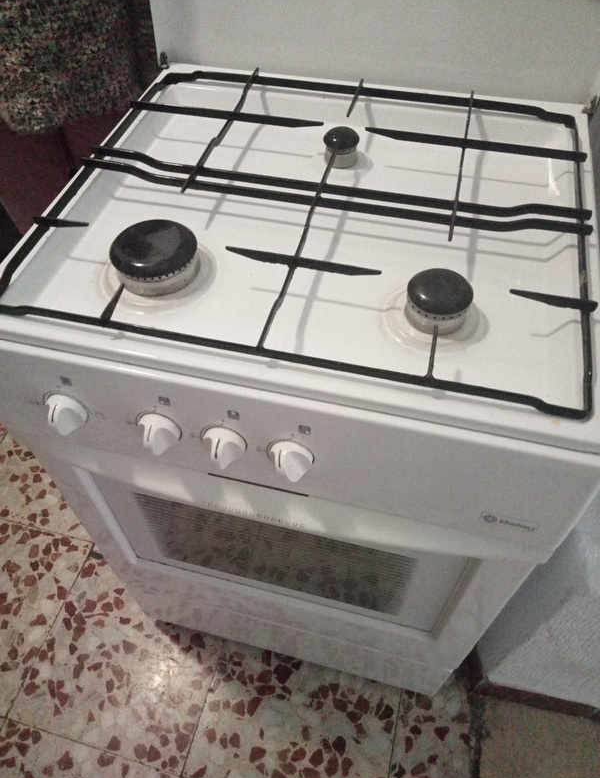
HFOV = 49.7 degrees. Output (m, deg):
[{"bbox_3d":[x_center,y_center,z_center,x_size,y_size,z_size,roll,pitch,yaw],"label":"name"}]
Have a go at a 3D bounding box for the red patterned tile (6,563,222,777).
[{"bbox_3d":[-0.312,0.485,1.204,0.330,0.013,0.330,12,55,10],"label":"red patterned tile"}]

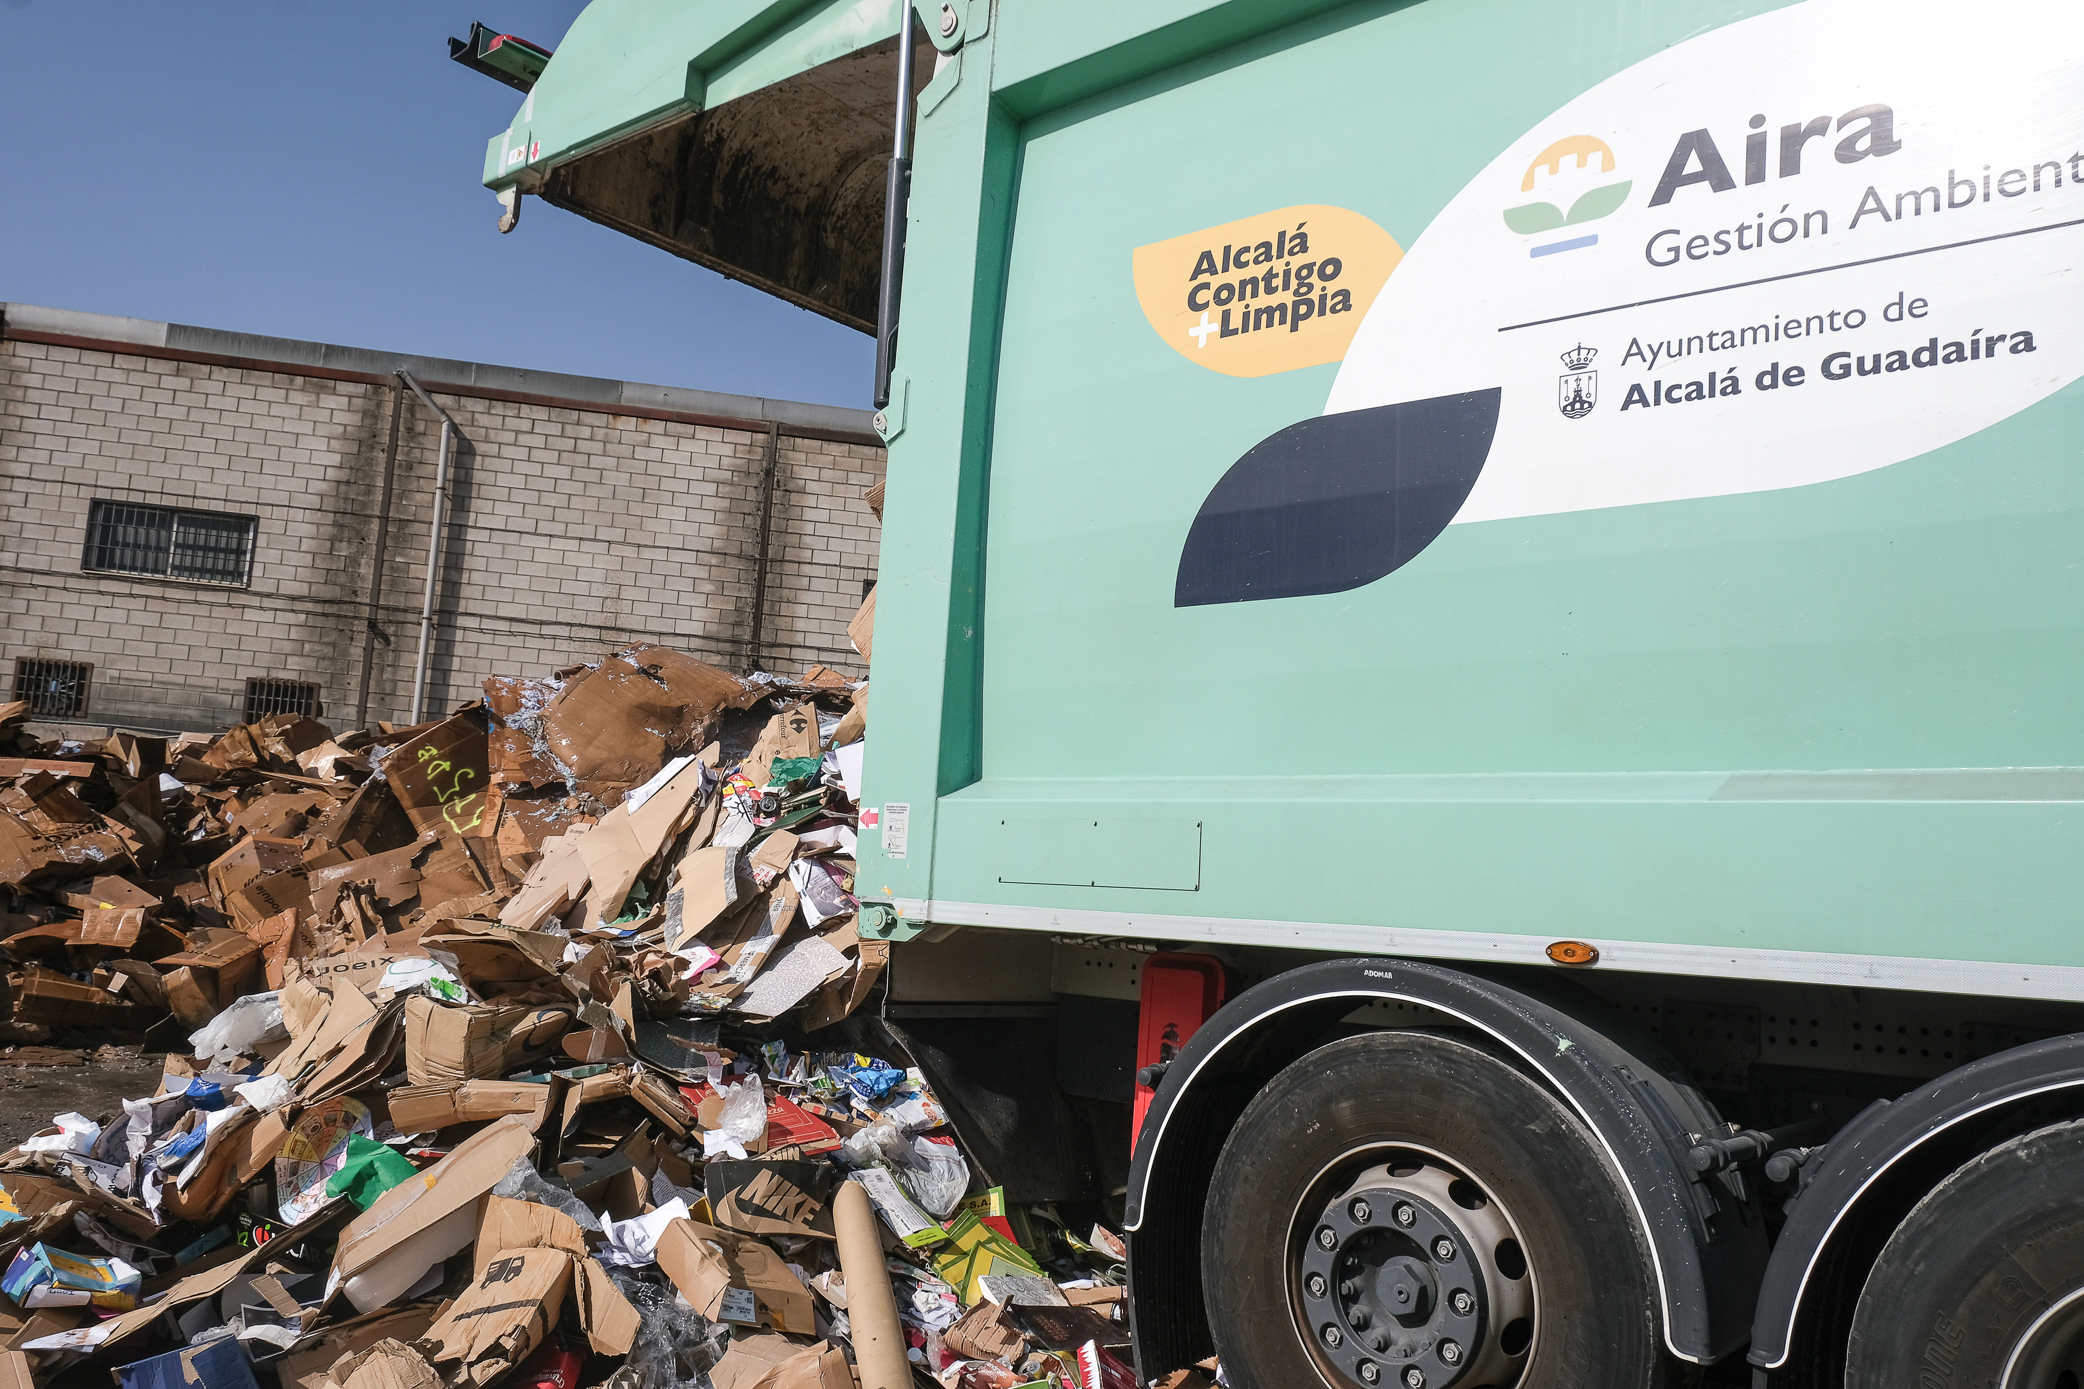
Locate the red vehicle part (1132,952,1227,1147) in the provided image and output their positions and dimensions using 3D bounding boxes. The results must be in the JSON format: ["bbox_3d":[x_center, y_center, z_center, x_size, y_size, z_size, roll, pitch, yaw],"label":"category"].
[{"bbox_3d":[0.418,1.059,4.357,0.272,0.665,0.190,-3,-9,38],"label":"red vehicle part"}]

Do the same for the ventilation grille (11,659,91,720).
[{"bbox_3d":[-12.902,-0.085,20.365,0.910,0.700,0.090,5,-6,-11],"label":"ventilation grille"}]

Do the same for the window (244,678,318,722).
[{"bbox_3d":[-10.151,0.179,20.843,0.930,0.710,0.100,6,-6,-10],"label":"window"}]

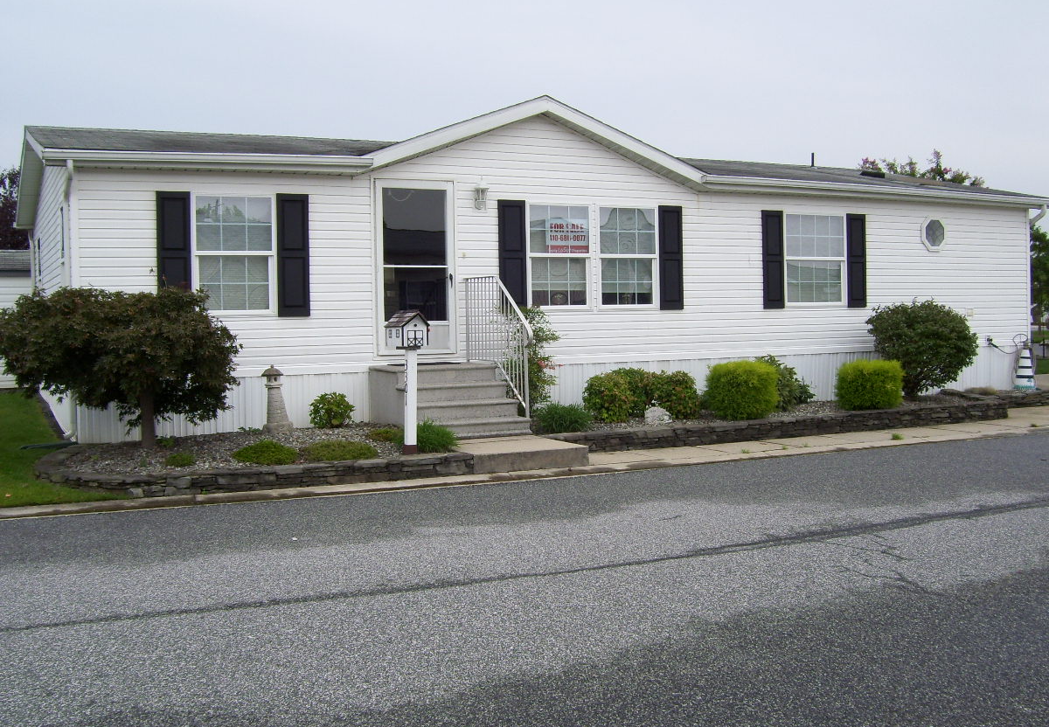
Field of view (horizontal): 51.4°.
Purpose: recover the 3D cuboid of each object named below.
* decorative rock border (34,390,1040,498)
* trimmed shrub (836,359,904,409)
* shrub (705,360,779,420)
[{"bbox_3d":[1.665,0.776,12.657,13.600,0.240,3.150,-2,2,-26],"label":"decorative rock border"},{"bbox_3d":[4.467,0.261,14.101,0.770,0.600,0.770,-1,2,0],"label":"trimmed shrub"},{"bbox_3d":[2.615,0.312,13.152,0.770,0.651,0.770,-1,2,0],"label":"shrub"}]

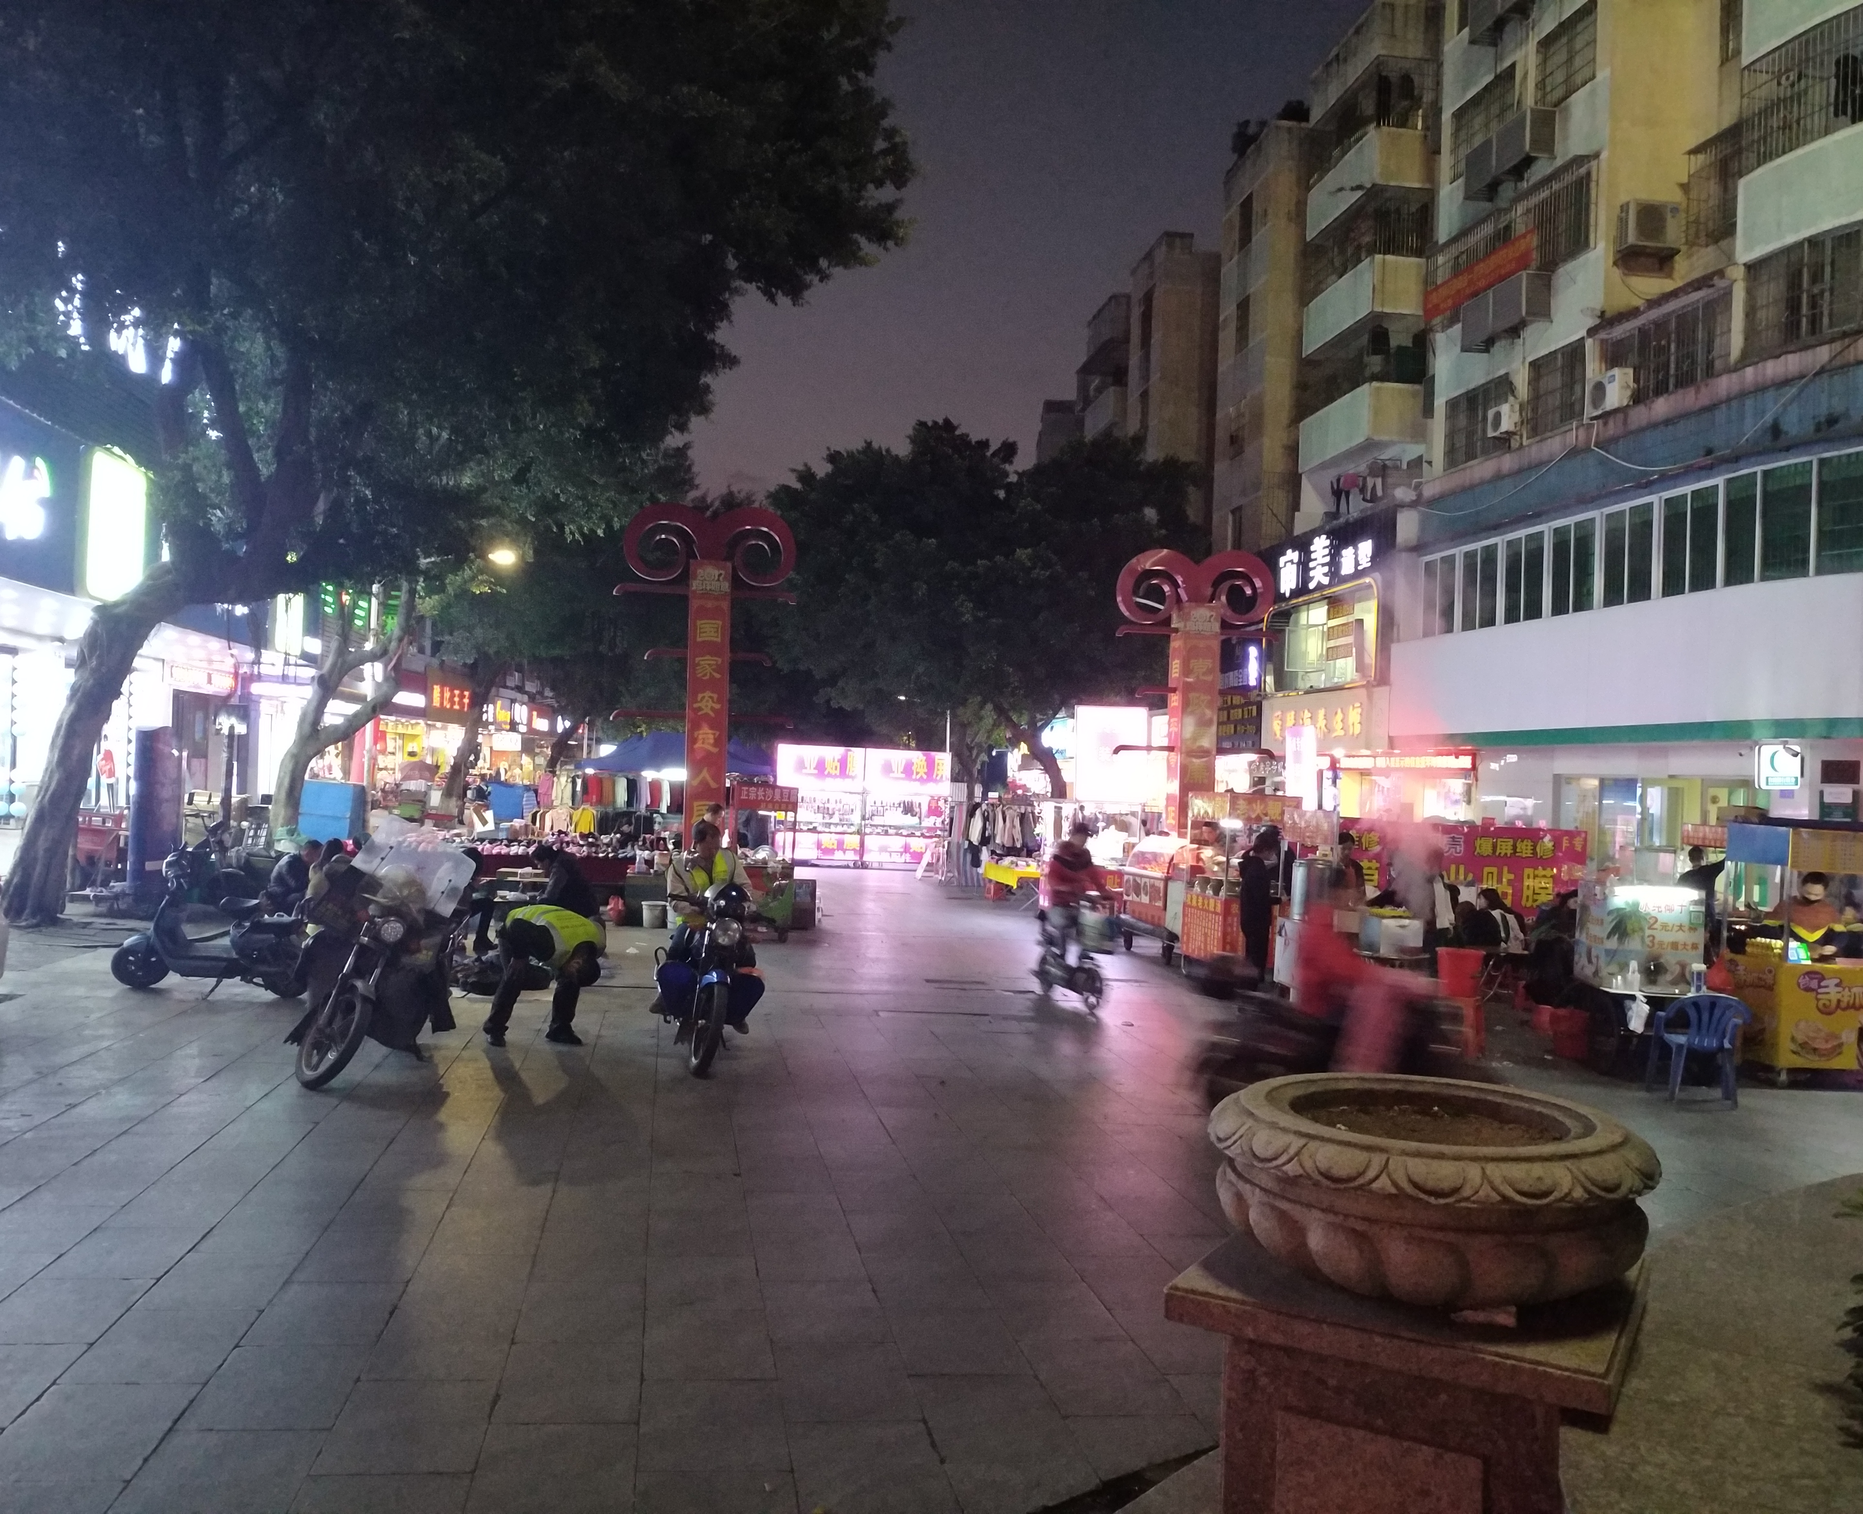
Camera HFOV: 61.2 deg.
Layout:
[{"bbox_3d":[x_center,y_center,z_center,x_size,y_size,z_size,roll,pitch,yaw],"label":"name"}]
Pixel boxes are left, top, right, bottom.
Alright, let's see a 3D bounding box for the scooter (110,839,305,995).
[{"bbox_3d":[-5.350,1.210,11.800,1.700,1.100,0.680,2,0,3],"label":"scooter"}]

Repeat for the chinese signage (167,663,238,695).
[{"bbox_3d":[-17.400,-1.850,38.000,0.200,0.620,5.200,2,0,-10],"label":"chinese signage"}]

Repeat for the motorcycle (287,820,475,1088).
[{"bbox_3d":[-3.081,1.106,9.040,0.870,1.350,1.920,2,-1,5],"label":"motorcycle"}]

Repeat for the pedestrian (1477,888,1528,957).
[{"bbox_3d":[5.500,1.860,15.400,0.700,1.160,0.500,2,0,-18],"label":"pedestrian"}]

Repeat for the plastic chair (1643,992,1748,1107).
[{"bbox_3d":[5.080,1.930,10.430,0.580,0.750,0.550,2,0,14],"label":"plastic chair"}]

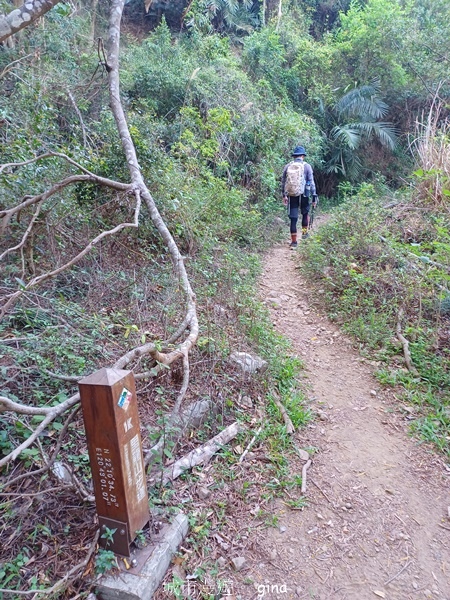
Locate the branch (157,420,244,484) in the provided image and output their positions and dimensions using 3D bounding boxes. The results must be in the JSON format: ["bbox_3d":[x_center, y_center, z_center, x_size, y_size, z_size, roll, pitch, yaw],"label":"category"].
[{"bbox_3d":[-0.115,0.862,2.452,0.571,0.075,0.080,-19,22,-41],"label":"branch"}]

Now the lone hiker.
[{"bbox_3d":[1.295,-1.773,7.481,0.540,1.680,0.520,2,14,17],"label":"lone hiker"}]

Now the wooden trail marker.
[{"bbox_3d":[-0.464,0.683,1.863,0.151,0.830,0.151,2,15,21],"label":"wooden trail marker"}]

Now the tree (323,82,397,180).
[{"bbox_3d":[3.235,-4.035,10.500,1.550,2.100,1.500,-2,14,0],"label":"tree"}]

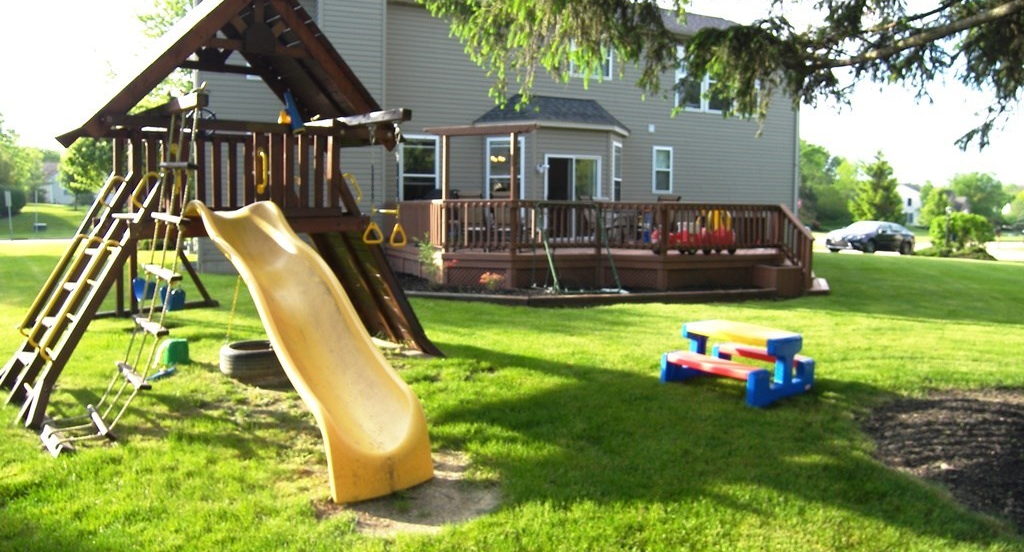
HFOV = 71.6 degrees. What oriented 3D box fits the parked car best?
[{"bbox_3d":[15.838,-1.675,31.300,4.600,1.430,1.780,-3,7,-31],"label":"parked car"}]

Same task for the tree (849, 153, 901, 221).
[{"bbox_3d":[29.776,-6.944,58.000,4.200,6.290,4.200,0,6,0],"label":"tree"}]

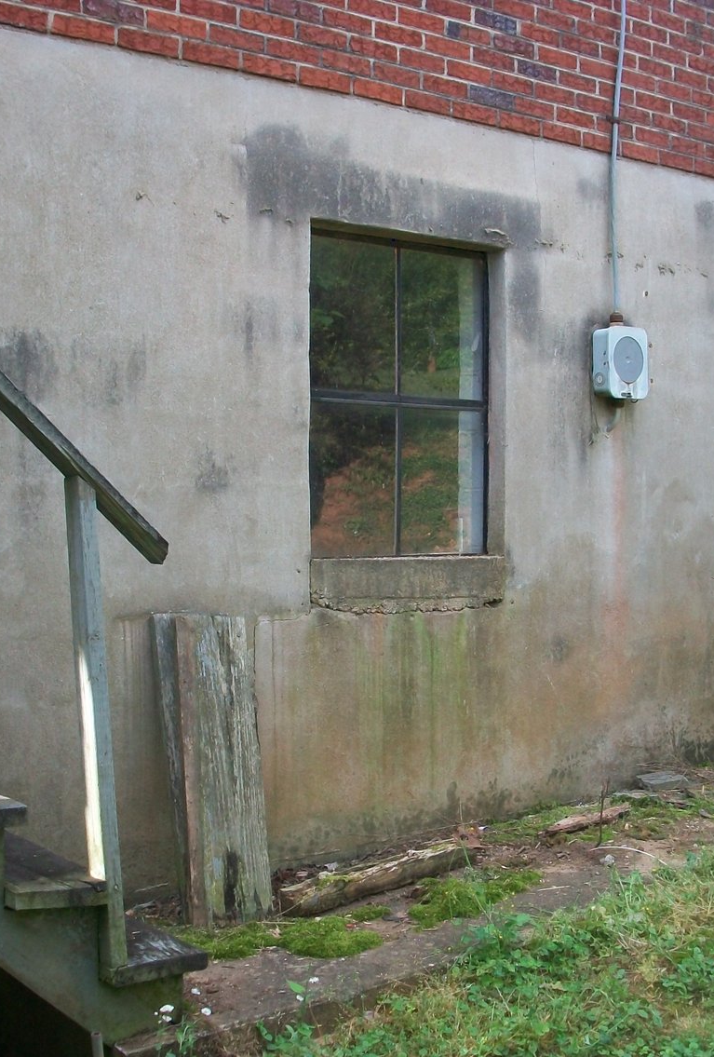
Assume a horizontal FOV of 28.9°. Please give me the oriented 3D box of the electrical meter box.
[{"bbox_3d":[0.960,-0.598,4.998,0.208,0.262,0.090,-1,1,-37],"label":"electrical meter box"}]

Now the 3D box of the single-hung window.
[{"bbox_3d":[0.118,-0.426,4.588,0.795,1.030,0.080,-1,1,-37],"label":"single-hung window"}]

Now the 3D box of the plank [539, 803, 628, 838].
[{"bbox_3d":[0.763,0.975,4.606,0.370,0.050,0.070,-4,4,-34],"label":"plank"}]

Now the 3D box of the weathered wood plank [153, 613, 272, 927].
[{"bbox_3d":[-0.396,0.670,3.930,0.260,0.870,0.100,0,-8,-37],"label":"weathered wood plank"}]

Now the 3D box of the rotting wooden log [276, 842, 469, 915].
[{"bbox_3d":[0.072,1.018,4.061,0.680,0.080,0.100,-5,4,-42],"label":"rotting wooden log"}]

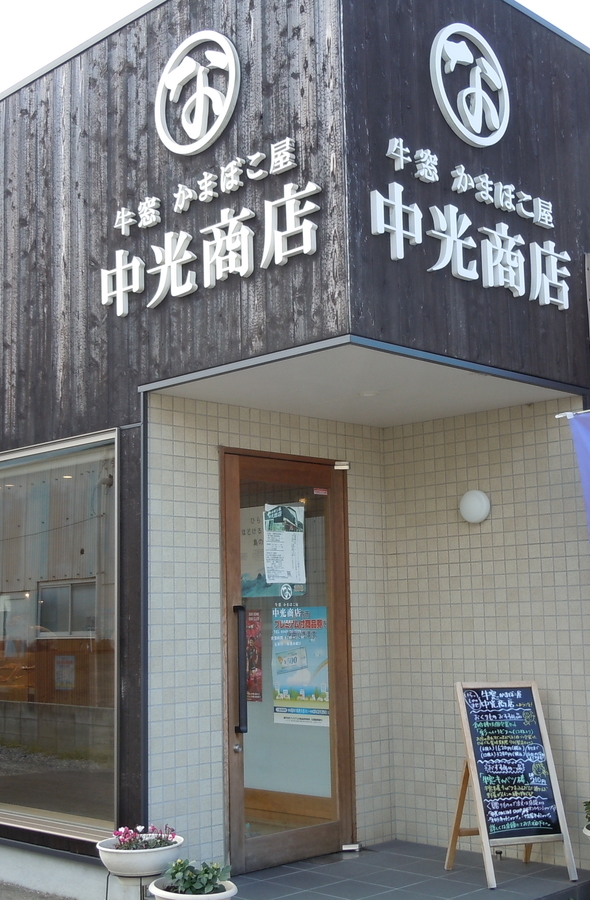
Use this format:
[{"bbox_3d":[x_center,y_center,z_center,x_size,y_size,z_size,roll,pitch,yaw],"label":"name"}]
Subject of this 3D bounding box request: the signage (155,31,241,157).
[{"bbox_3d":[-0.469,-1.699,5.434,0.575,0.575,0.060,-9,-11,44],"label":"signage"}]

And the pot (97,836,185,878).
[{"bbox_3d":[-0.635,1.681,4.720,0.360,0.135,0.360,-1,-8,0],"label":"pot"}]

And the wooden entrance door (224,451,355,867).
[{"bbox_3d":[-0.017,1.084,6.135,0.100,2.135,0.975,-9,-11,44],"label":"wooden entrance door"}]

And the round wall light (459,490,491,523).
[{"bbox_3d":[0.986,0.312,6.300,0.180,0.183,0.120,-9,-11,44],"label":"round wall light"}]

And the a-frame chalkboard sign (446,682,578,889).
[{"bbox_3d":[1.044,1.629,5.685,0.470,0.935,0.460,1,-8,-19],"label":"a-frame chalkboard sign"}]

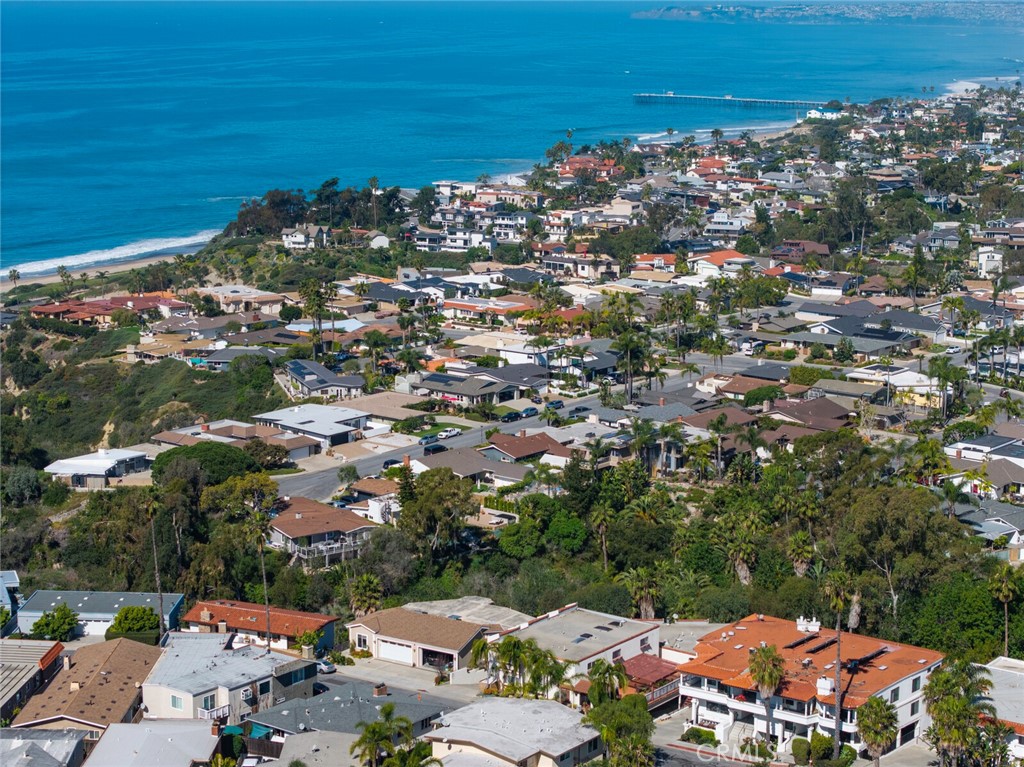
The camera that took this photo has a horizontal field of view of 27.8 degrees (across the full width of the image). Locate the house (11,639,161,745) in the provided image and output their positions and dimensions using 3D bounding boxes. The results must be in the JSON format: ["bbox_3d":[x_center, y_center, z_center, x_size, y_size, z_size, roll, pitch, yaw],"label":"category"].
[{"bbox_3d":[-45.500,34.160,225.910,10.300,4.900,25.800,1,11,3],"label":"house"}]

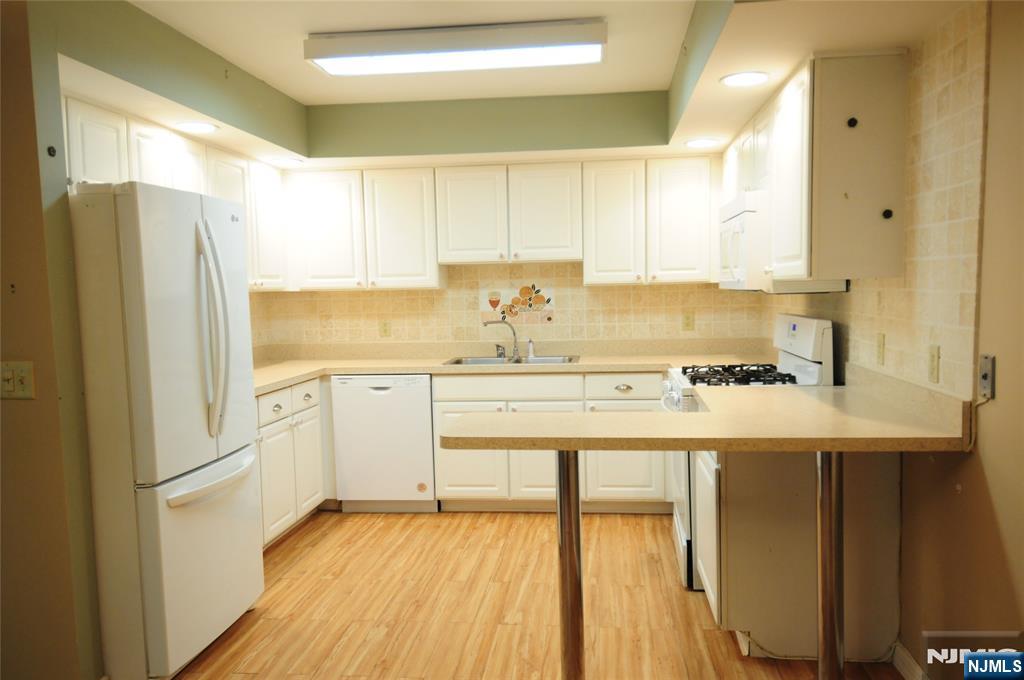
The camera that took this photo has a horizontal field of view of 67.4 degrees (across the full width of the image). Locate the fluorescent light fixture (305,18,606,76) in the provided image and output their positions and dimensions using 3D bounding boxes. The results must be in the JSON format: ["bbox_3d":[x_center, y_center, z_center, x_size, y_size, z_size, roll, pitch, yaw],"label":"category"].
[{"bbox_3d":[-0.225,-1.236,3.260,1.250,0.105,0.295,-1,4,7],"label":"fluorescent light fixture"}]

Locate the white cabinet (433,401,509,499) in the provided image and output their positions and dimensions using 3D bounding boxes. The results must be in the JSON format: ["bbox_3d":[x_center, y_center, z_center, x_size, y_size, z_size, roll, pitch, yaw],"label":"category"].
[{"bbox_3d":[-0.215,0.648,4.855,0.448,0.595,0.500,-1,4,7],"label":"white cabinet"}]

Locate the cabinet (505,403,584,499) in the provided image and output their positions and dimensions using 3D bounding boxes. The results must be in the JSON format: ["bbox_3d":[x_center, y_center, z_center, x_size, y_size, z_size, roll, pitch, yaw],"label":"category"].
[{"bbox_3d":[0.208,0.651,4.540,0.453,0.594,0.040,-1,4,7],"label":"cabinet"}]

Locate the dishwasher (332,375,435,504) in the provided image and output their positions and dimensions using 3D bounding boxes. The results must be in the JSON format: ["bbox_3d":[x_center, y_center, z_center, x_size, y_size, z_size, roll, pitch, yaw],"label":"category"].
[{"bbox_3d":[-0.743,0.589,4.926,0.612,0.794,0.580,-1,4,7],"label":"dishwasher"}]

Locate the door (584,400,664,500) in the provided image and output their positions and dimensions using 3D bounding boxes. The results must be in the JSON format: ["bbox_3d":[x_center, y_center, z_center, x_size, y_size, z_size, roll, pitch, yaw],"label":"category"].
[{"bbox_3d":[0.668,0.651,4.506,0.450,0.598,0.020,-1,4,7],"label":"door"}]

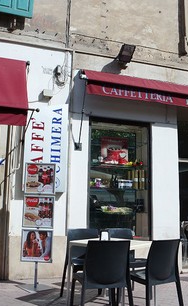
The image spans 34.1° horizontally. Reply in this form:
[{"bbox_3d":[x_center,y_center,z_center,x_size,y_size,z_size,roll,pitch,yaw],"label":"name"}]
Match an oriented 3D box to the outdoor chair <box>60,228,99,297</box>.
[{"bbox_3d":[-0.097,1.403,3.833,0.480,0.830,0.520,3,-9,-15],"label":"outdoor chair"}]

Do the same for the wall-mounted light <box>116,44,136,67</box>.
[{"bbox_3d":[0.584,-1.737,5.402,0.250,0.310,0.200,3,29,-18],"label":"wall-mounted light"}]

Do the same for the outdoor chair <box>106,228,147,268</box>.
[{"bbox_3d":[0.456,1.478,4.114,0.460,0.840,0.530,5,-10,-20],"label":"outdoor chair"}]

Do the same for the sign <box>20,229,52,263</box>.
[{"bbox_3d":[-0.816,1.340,4.420,0.455,0.455,0.030,1,-9,0],"label":"sign"}]

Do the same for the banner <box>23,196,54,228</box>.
[{"bbox_3d":[-0.807,0.870,4.496,0.450,0.450,0.030,1,-9,0],"label":"banner"}]

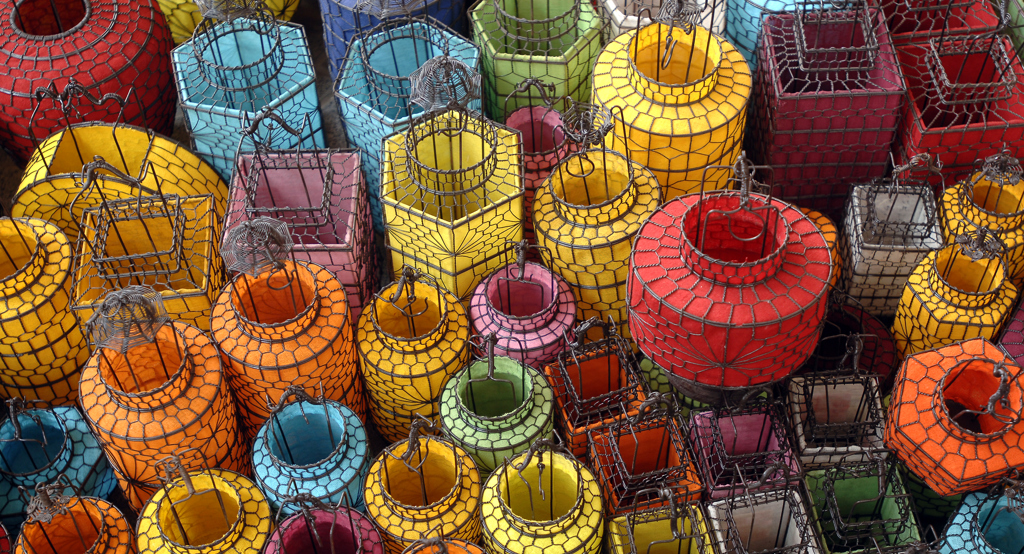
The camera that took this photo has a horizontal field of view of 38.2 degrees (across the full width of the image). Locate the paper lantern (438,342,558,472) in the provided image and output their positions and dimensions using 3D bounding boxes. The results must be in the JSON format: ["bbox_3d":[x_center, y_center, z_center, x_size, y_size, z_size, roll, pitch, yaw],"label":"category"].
[{"bbox_3d":[-0.016,0.171,1.771,0.141,0.239,0.141,-3,52,-1],"label":"paper lantern"}]

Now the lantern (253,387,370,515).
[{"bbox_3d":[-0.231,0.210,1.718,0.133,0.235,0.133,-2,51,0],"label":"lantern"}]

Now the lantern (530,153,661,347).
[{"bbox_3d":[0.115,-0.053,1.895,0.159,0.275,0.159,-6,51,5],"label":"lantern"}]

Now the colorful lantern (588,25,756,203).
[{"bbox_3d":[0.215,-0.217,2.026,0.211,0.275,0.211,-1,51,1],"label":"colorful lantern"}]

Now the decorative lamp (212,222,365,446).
[{"bbox_3d":[-0.271,0.075,1.778,0.172,0.357,0.172,-14,53,-9],"label":"decorative lamp"}]

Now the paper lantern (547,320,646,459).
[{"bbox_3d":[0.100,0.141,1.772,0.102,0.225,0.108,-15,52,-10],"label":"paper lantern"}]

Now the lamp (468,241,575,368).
[{"bbox_3d":[0.015,0.058,1.852,0.138,0.249,0.138,-1,52,0],"label":"lamp"}]

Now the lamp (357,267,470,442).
[{"bbox_3d":[-0.116,0.097,1.812,0.143,0.270,0.143,-7,52,-4],"label":"lamp"}]

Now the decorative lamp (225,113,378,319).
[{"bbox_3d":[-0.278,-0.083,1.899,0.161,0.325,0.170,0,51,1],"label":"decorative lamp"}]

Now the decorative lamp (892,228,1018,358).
[{"bbox_3d":[0.549,0.041,1.831,0.132,0.281,0.114,4,52,5],"label":"decorative lamp"}]

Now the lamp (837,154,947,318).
[{"bbox_3d":[0.503,-0.059,1.957,0.112,0.206,0.112,-1,52,1],"label":"lamp"}]

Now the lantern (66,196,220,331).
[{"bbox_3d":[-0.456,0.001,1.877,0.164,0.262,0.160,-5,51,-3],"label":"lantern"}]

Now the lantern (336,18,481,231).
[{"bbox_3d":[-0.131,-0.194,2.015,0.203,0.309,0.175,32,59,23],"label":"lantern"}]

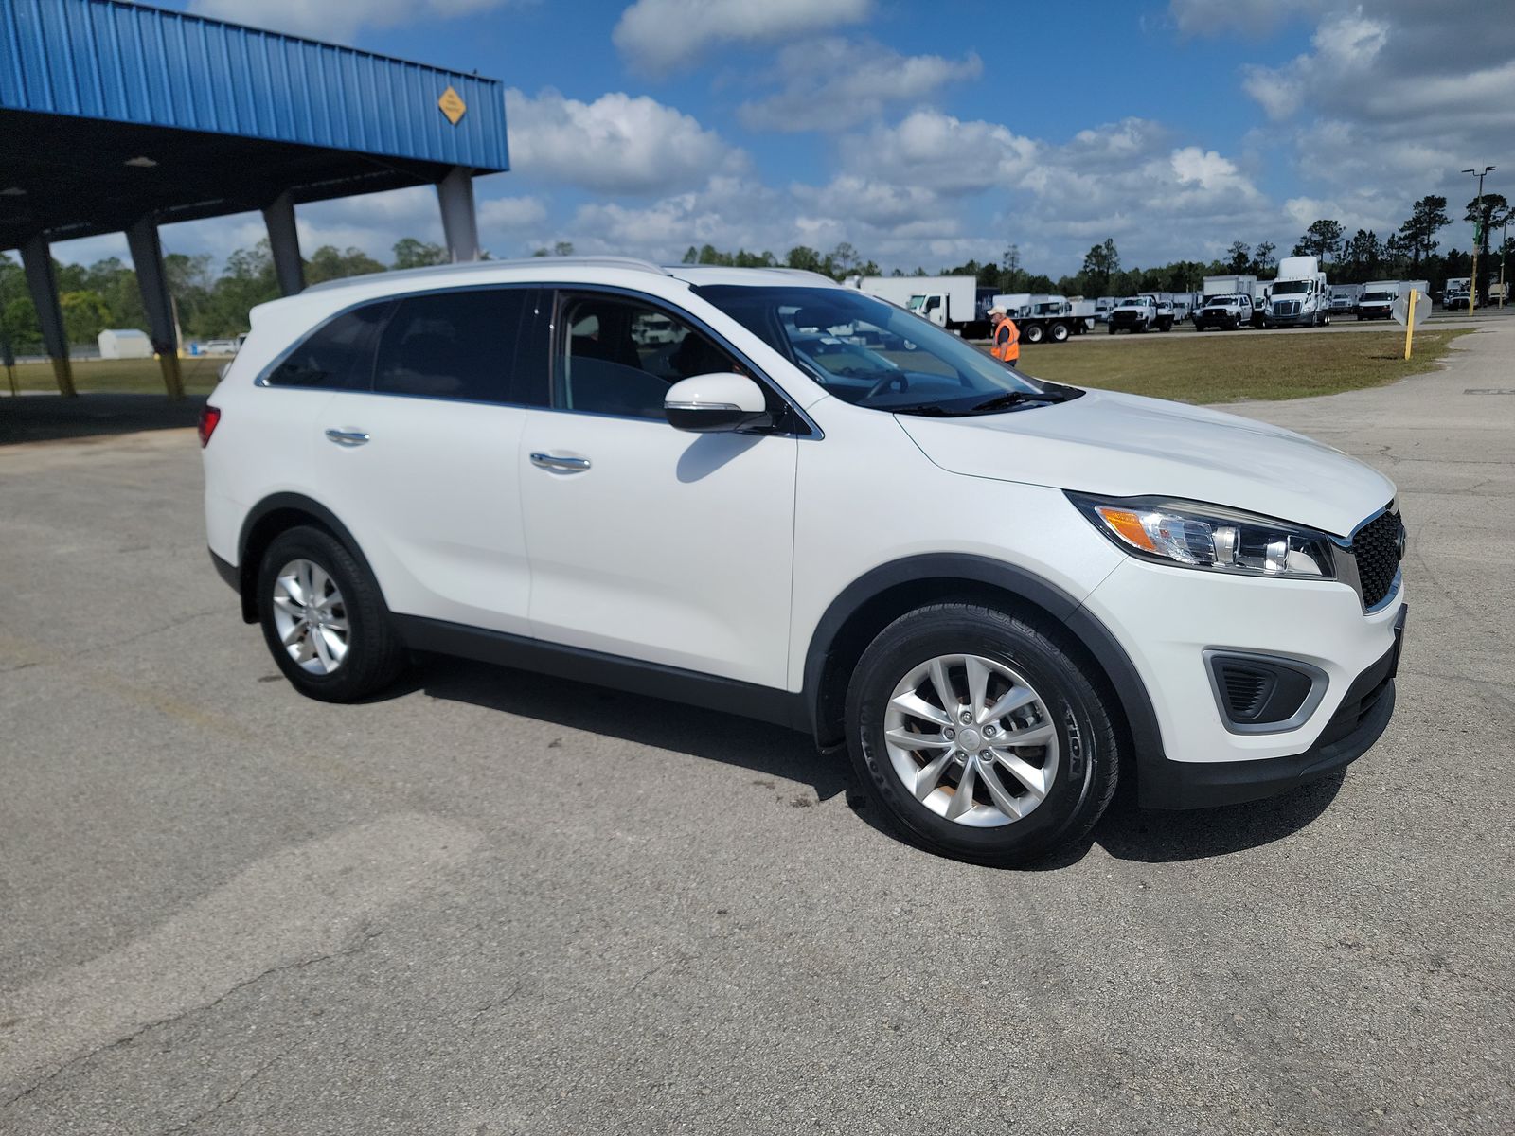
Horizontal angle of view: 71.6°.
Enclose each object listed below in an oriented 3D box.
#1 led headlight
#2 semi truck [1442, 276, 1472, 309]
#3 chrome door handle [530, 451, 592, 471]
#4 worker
[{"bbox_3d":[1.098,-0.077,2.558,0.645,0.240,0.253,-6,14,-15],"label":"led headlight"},{"bbox_3d":[72.790,-28.454,108.848,2.500,3.300,7.800,8,17,39],"label":"semi truck"},{"bbox_3d":[-0.617,-0.338,3.301,0.250,0.050,0.055,12,18,30],"label":"chrome door handle"},{"bbox_3d":[3.903,-3.260,16.595,0.420,1.720,0.520,-2,13,0],"label":"worker"}]

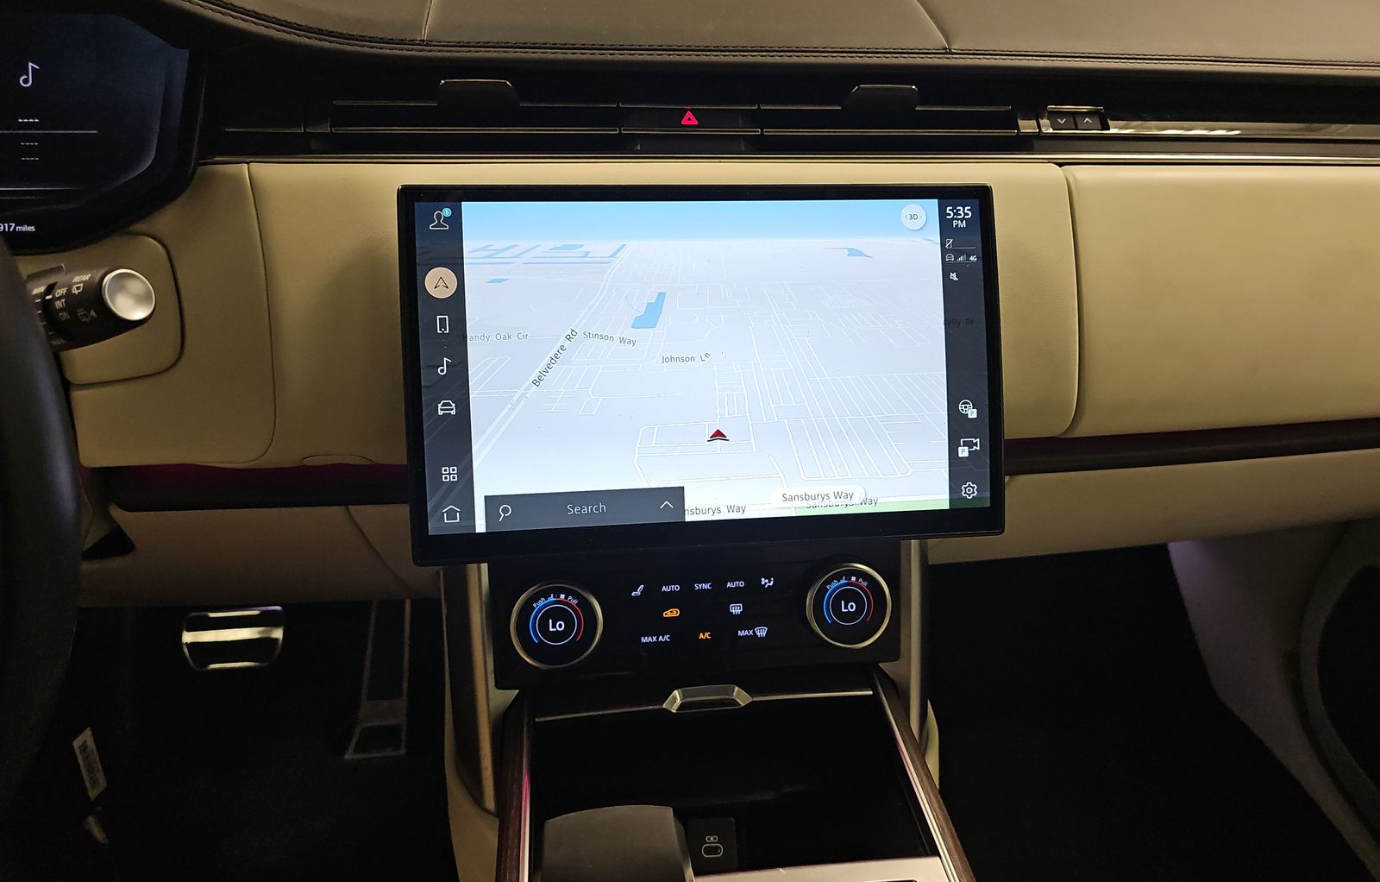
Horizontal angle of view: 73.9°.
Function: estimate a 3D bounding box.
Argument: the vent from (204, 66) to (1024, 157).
[{"bbox_3d":[-0.031,-0.186,0.525,0.452,0.047,0.046,-2,10,-7],"label":"vent"}]

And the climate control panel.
[{"bbox_3d":[0.008,0.099,0.545,0.243,0.078,0.036,-2,8,-7],"label":"climate control panel"}]

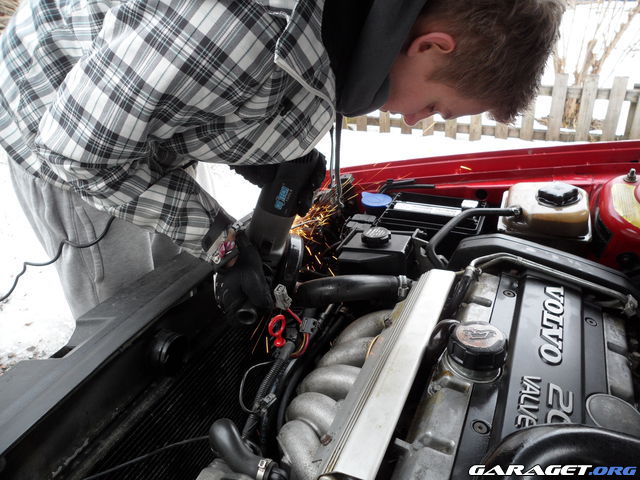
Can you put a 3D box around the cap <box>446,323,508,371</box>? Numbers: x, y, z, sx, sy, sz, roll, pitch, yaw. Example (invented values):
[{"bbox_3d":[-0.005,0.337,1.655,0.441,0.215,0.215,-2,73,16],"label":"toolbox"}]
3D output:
[{"bbox_3d":[0.194,0.130,0.613,0.071,0.029,0.071,5,29,-3],"label":"cap"}]

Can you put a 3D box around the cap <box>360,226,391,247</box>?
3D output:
[{"bbox_3d":[0.103,-0.006,0.920,0.052,0.022,0.052,-2,24,1],"label":"cap"}]

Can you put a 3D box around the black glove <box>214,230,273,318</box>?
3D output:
[{"bbox_3d":[-0.131,0.060,0.855,0.090,0.095,0.150,22,38,-57],"label":"black glove"}]

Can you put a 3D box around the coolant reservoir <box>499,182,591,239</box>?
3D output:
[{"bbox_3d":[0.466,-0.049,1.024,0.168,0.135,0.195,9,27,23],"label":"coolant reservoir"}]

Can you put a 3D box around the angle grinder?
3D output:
[{"bbox_3d":[-0.054,0.001,0.835,0.110,0.310,0.190,23,41,-2],"label":"angle grinder"}]

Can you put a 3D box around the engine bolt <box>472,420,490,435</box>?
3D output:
[{"bbox_3d":[0.172,0.199,0.531,0.017,0.007,0.017,19,33,17],"label":"engine bolt"}]

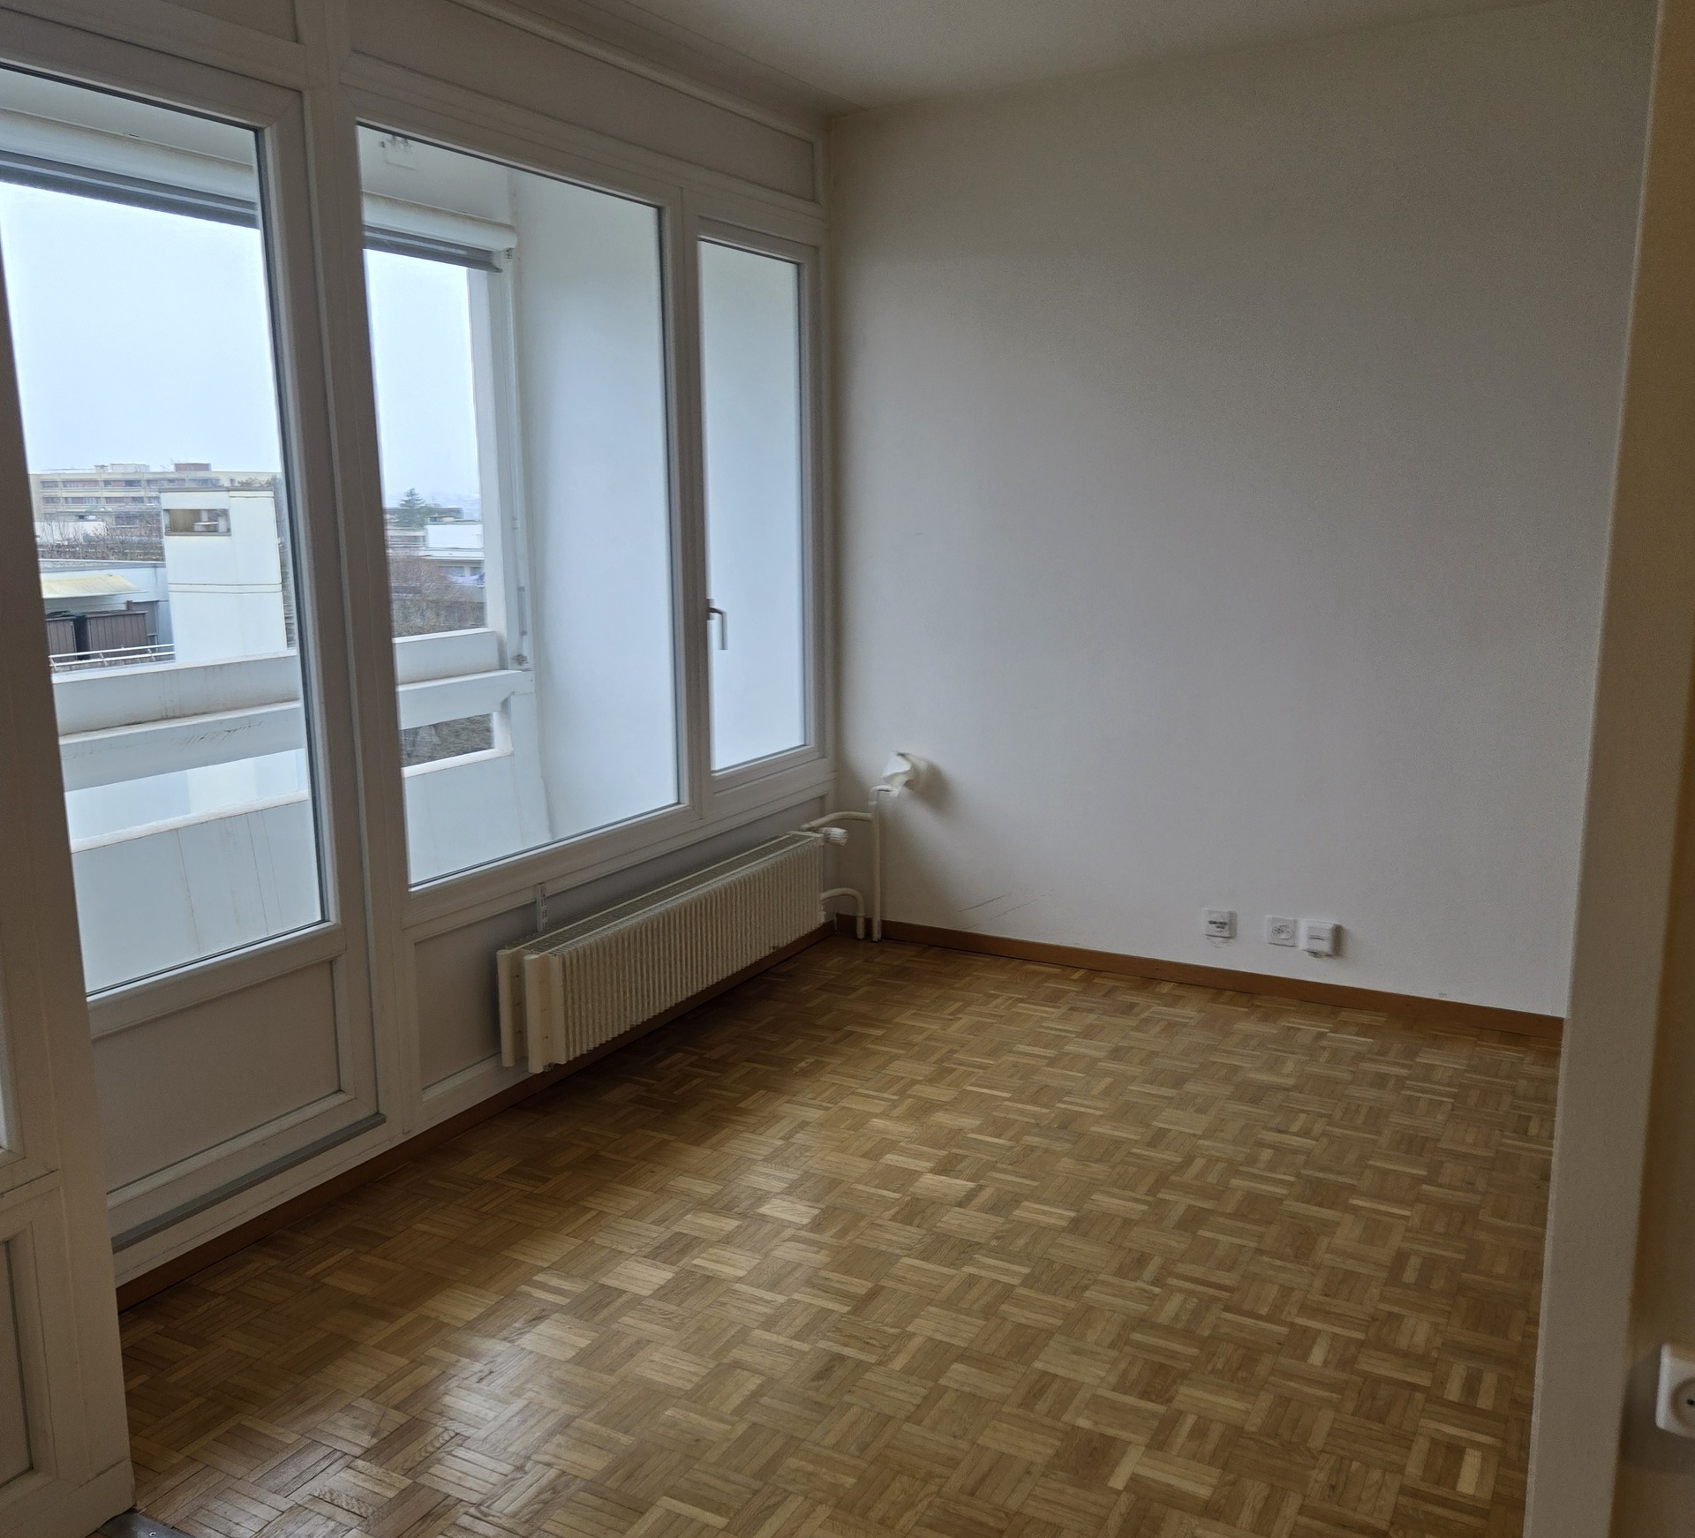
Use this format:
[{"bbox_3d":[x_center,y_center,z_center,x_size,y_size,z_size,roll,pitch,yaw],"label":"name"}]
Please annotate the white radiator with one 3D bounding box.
[{"bbox_3d":[-0.441,0.457,4.061,0.173,0.284,1.278,5,12,28],"label":"white radiator"}]

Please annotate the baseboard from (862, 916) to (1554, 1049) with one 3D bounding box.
[{"bbox_3d":[1.004,0.619,4.543,2.150,0.062,0.015,5,12,28],"label":"baseboard"}]

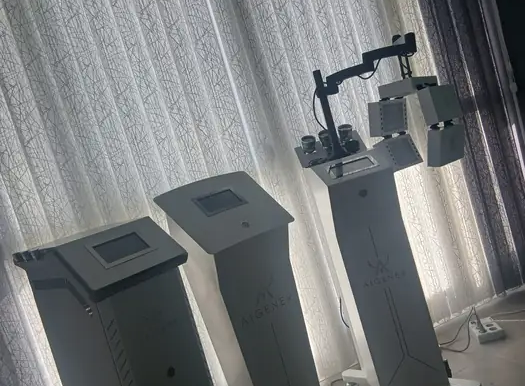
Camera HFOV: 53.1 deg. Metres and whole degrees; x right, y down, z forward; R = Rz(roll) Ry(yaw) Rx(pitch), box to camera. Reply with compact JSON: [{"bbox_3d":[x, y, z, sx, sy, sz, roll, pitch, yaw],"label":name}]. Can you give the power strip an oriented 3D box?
[{"bbox_3d":[1.173,0.719,2.765,0.126,0.049,0.192,-16,5,12],"label":"power strip"}]

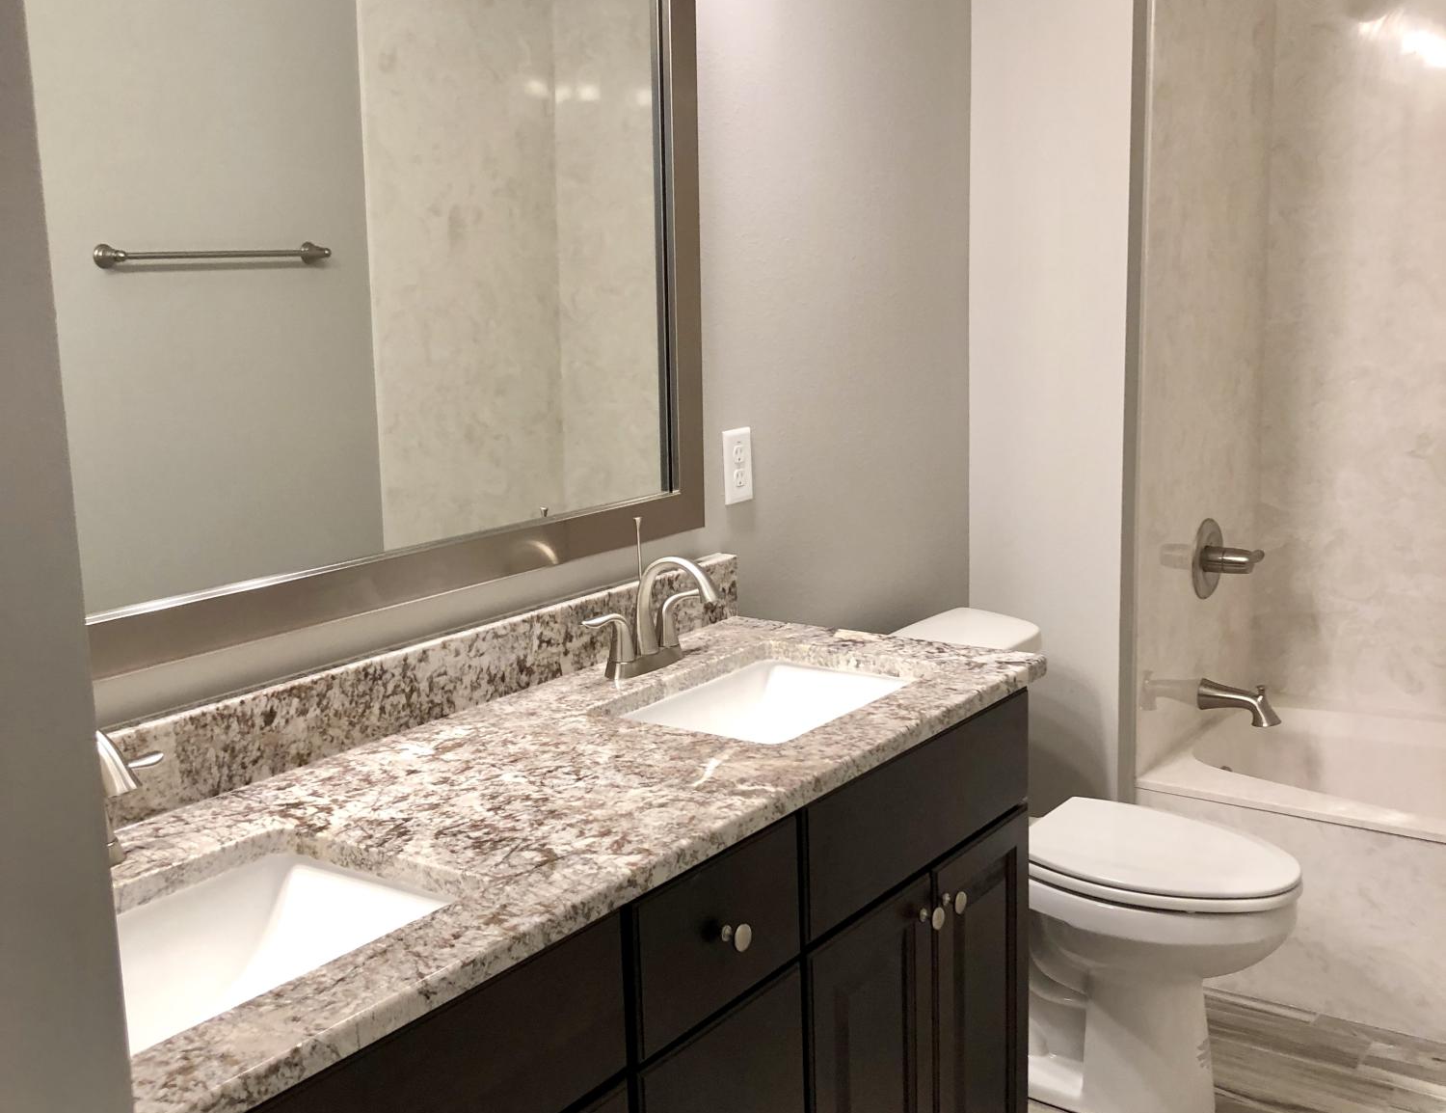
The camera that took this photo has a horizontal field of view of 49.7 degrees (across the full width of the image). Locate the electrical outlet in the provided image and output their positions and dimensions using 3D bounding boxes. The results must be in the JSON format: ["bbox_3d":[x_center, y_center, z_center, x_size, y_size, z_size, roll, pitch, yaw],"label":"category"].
[{"bbox_3d":[0.025,-0.141,2.468,0.008,0.115,0.070,6,13,35],"label":"electrical outlet"}]

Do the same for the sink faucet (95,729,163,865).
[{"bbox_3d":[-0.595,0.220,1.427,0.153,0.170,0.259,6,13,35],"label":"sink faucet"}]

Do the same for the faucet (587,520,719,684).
[{"bbox_3d":[-0.073,0.053,2.146,0.153,0.206,0.259,6,13,35],"label":"faucet"}]

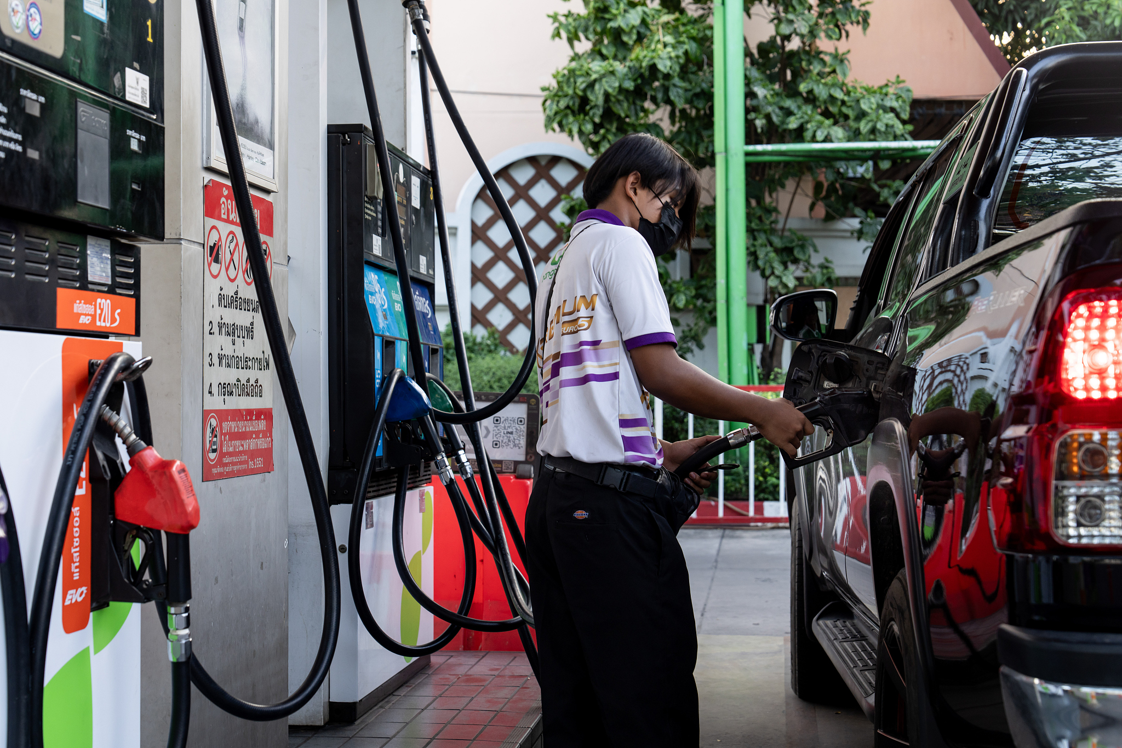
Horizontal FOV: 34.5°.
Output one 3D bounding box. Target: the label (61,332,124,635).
[{"bbox_3d":[-0.761,0.176,2.945,0.010,0.464,0.253,0,0,8],"label":"label"}]

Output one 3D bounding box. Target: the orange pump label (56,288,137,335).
[{"bbox_3d":[-0.759,-0.101,2.966,0.010,0.064,0.334,0,0,8],"label":"orange pump label"}]

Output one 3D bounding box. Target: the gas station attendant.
[{"bbox_3d":[0.190,0.313,3.830,0.540,1.640,0.480,0,-1,-30],"label":"gas station attendant"}]

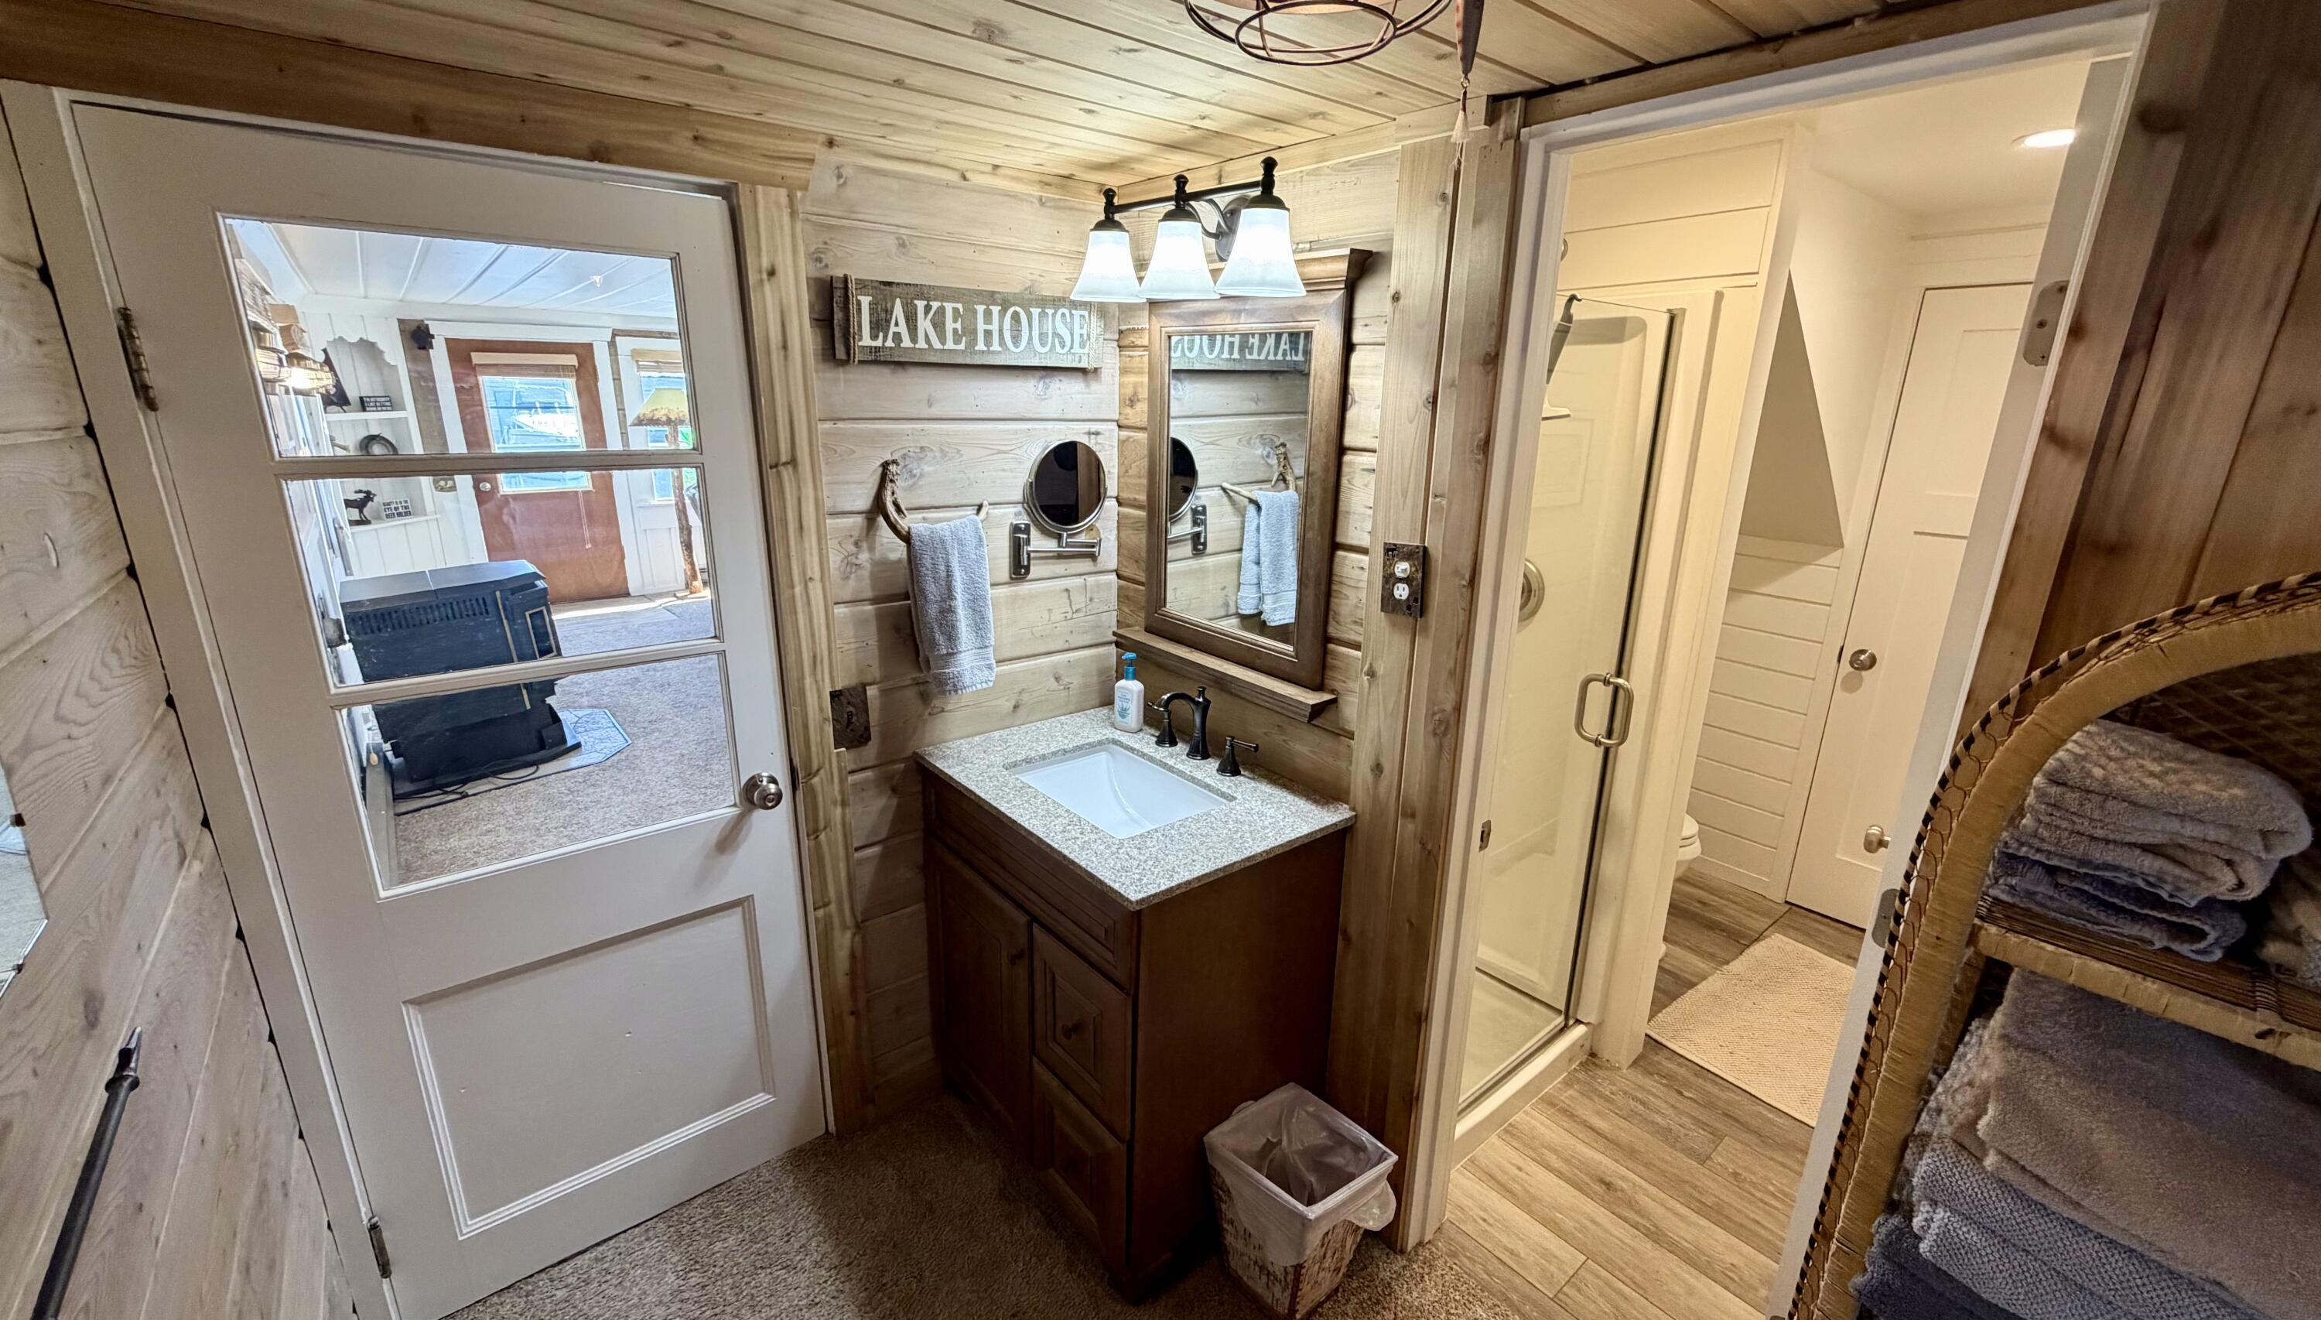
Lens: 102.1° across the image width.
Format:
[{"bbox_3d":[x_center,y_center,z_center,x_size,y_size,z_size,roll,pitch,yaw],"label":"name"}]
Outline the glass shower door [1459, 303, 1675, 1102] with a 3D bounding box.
[{"bbox_3d":[0.827,0.176,1.995,0.600,1.755,0.030,-12,21,-38],"label":"glass shower door"}]

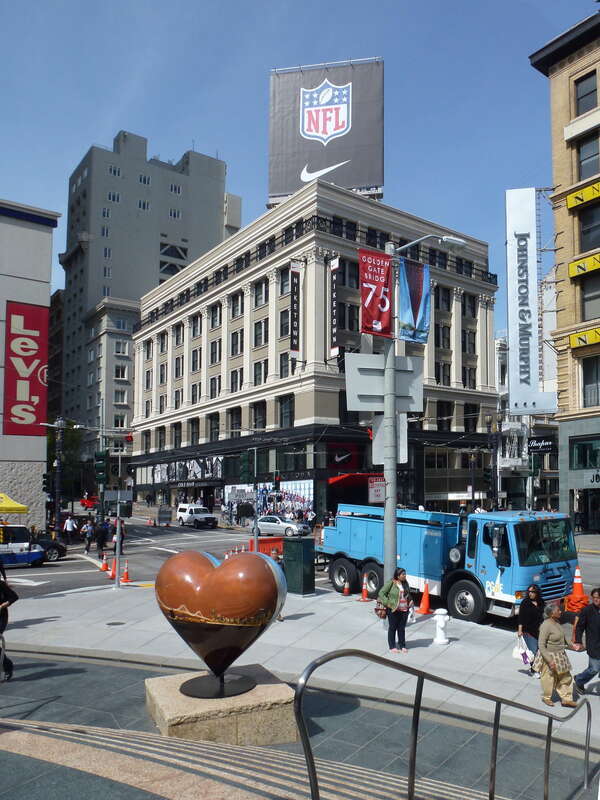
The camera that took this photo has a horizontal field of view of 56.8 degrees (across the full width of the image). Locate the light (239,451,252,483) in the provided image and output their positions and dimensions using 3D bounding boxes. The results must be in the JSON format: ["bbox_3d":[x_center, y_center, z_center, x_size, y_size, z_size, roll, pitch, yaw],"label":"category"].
[{"bbox_3d":[-1.867,2.278,19.000,0.420,1.080,0.360,4,-8,-34],"label":"light"}]

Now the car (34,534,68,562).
[{"bbox_3d":[-12.930,6.680,25.389,4.500,1.480,1.800,5,-9,-36],"label":"car"}]

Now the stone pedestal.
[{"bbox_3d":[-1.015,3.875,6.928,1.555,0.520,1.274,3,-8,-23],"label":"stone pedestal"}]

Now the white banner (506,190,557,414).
[{"bbox_3d":[12.572,-5.547,30.490,2.450,12.745,0.450,-1,-7,9],"label":"white banner"}]

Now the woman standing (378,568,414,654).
[{"bbox_3d":[1.852,4.070,10.700,0.620,1.640,0.480,6,-9,-43],"label":"woman standing"}]

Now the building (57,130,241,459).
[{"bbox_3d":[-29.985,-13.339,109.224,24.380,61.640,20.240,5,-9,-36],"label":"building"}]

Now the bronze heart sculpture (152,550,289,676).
[{"bbox_3d":[-0.975,2.605,6.800,1.760,1.510,0.880,-4,-8,25],"label":"bronze heart sculpture"}]

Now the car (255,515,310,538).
[{"bbox_3d":[-1.221,8.895,39.789,4.420,1.430,1.760,-4,-8,29],"label":"car"}]

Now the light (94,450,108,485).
[{"bbox_3d":[-6.584,2.239,18.400,0.420,1.080,0.360,4,-8,-34],"label":"light"}]

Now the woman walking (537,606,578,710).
[{"bbox_3d":[3.792,3.777,8.200,0.550,1.550,0.580,-6,-9,36],"label":"woman walking"}]

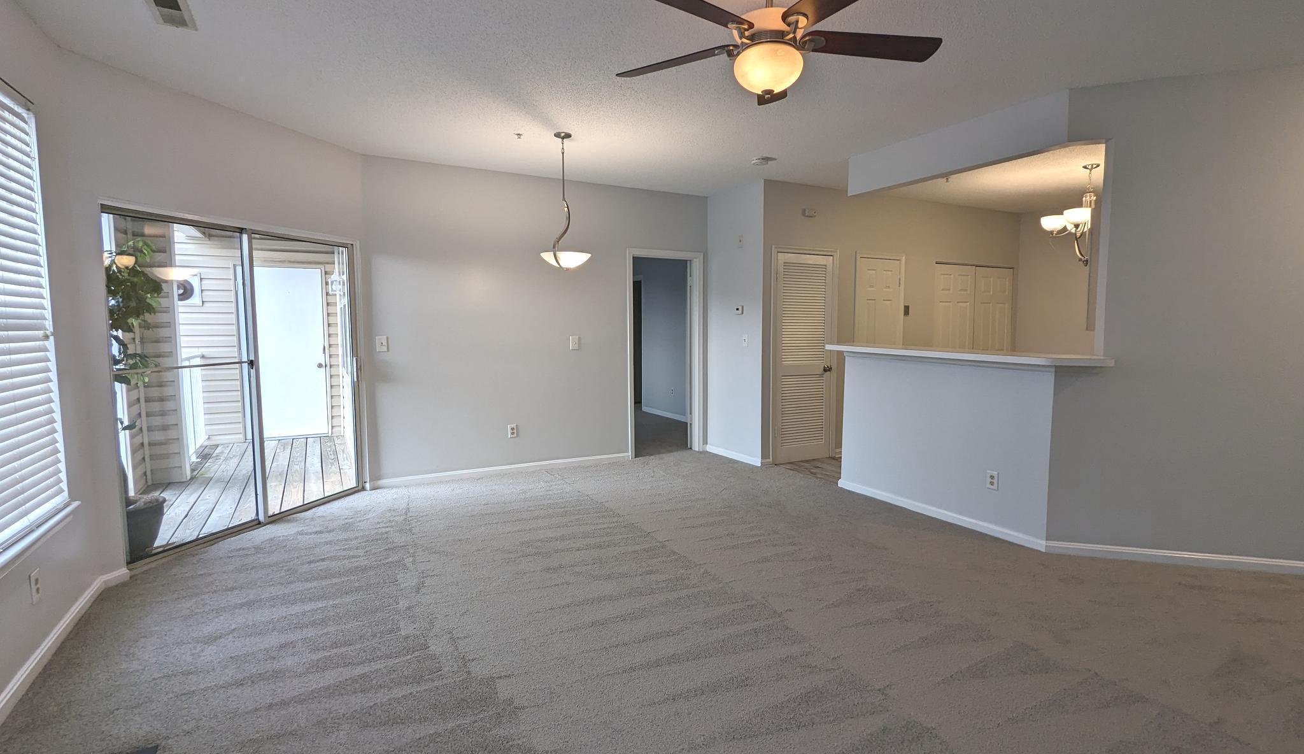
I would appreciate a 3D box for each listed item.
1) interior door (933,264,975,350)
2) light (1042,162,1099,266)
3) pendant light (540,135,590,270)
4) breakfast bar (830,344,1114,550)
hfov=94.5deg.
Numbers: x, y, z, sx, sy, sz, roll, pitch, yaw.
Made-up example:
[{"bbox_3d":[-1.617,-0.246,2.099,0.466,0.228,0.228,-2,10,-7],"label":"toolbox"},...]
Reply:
[{"bbox_3d":[3.515,-0.271,7.059,0.730,2.040,0.045,-3,6,-28],"label":"interior door"},{"bbox_3d":[3.768,-1.387,5.209,0.660,0.850,0.660,-3,6,-28],"label":"light"},{"bbox_3d":[-0.636,-1.264,4.367,0.365,0.955,0.365,0,5,0],"label":"pendant light"},{"bbox_3d":[2.135,0.413,4.361,0.500,1.180,2.040,-3,6,-28],"label":"breakfast bar"}]

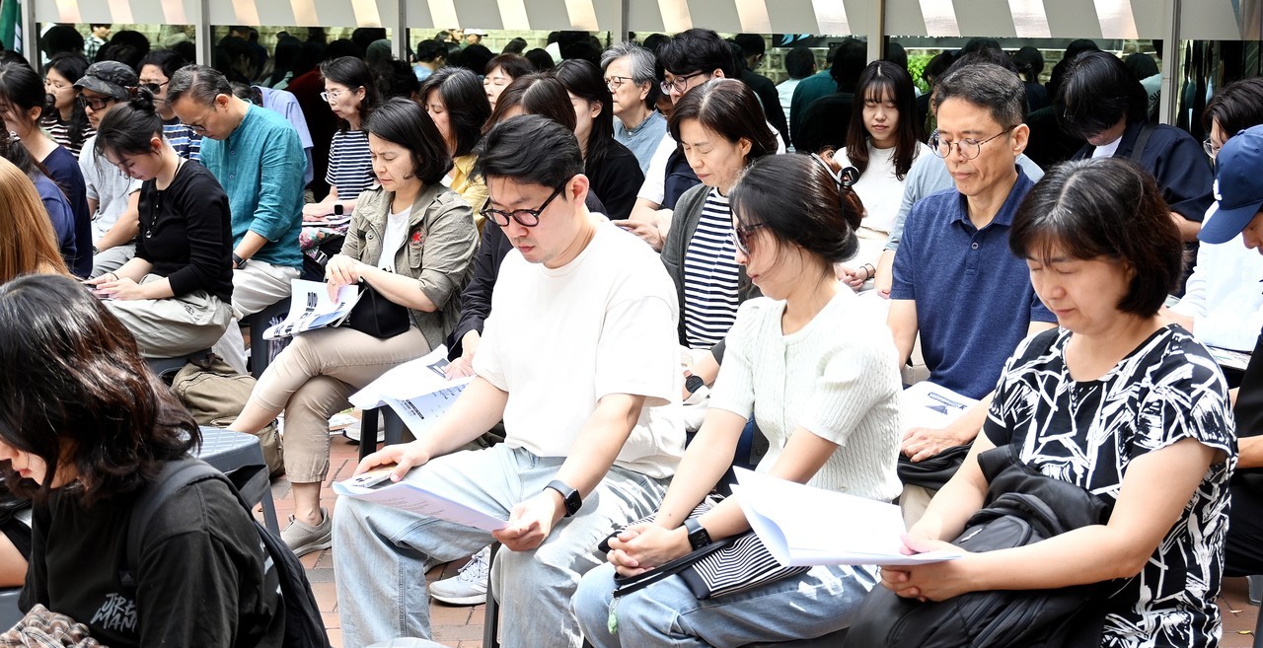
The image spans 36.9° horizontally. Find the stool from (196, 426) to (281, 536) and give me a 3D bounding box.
[{"bbox_3d":[-1.056,0.497,4.575,0.330,0.445,0.330,7,12,34],"label":"stool"}]

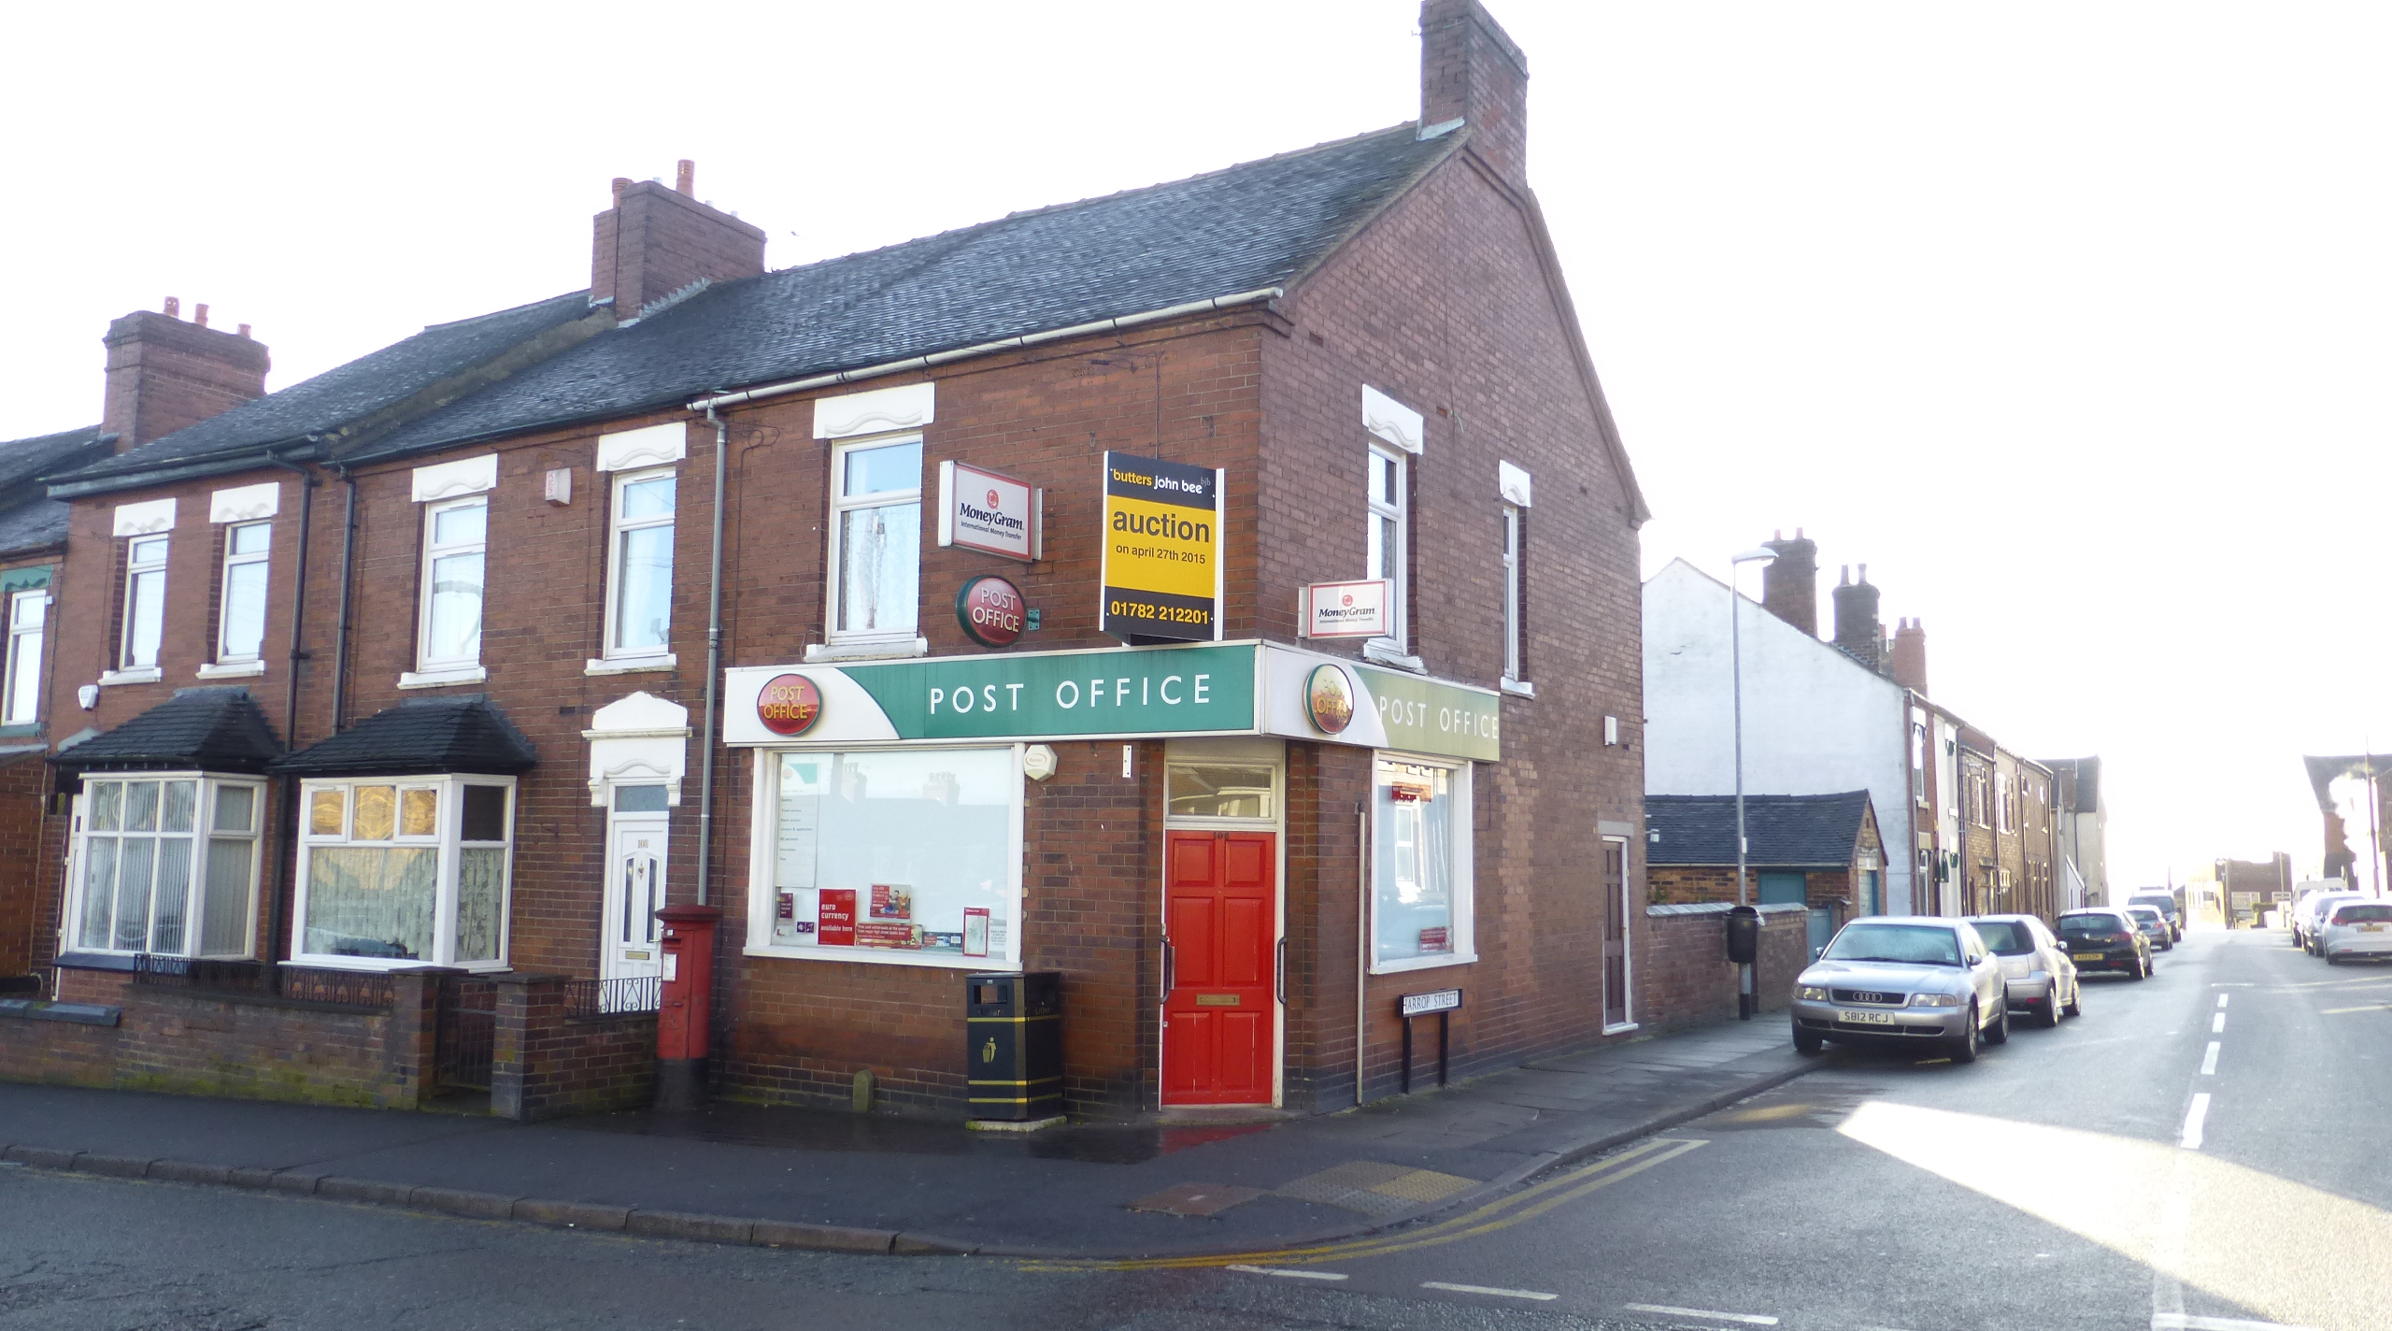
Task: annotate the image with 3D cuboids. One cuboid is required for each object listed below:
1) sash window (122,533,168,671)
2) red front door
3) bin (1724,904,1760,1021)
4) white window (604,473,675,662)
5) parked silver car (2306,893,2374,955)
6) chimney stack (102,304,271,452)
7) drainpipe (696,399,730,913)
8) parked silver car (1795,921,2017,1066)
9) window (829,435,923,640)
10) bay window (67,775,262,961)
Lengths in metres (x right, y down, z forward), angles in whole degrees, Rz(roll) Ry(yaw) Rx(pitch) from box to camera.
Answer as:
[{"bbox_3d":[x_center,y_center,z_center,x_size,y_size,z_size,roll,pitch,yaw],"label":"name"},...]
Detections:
[{"bbox_3d":[-12.083,-0.737,19.206,1.000,1.560,0.100,-3,-7,31],"label":"sash window"},{"bbox_3d":[0.165,2.170,11.951,0.820,1.944,0.060,2,-6,-13],"label":"red front door"},{"bbox_3d":[7.006,3.821,21.265,0.439,1.472,0.449,-1,-6,16],"label":"bin"},{"bbox_3d":[-4.984,-0.902,15.068,0.959,1.719,0.100,-3,-7,32],"label":"white window"},{"bbox_3d":[31.742,7.187,45.596,1.720,1.600,4.100,-3,-7,32],"label":"parked silver car"},{"bbox_3d":[-16.955,-4.566,27.885,1.150,2.500,2.100,-3,-7,31],"label":"chimney stack"},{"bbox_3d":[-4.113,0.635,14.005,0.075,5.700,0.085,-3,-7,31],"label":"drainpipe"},{"bbox_3d":[8.001,3.574,18.739,1.735,1.420,4.480,-3,-8,32],"label":"parked silver car"},{"bbox_3d":[-2.574,-1.029,13.579,1.065,1.685,0.100,-3,-7,32],"label":"window"},{"bbox_3d":[-10.964,2.114,17.674,2.390,1.870,0.670,-3,-7,31],"label":"bay window"}]

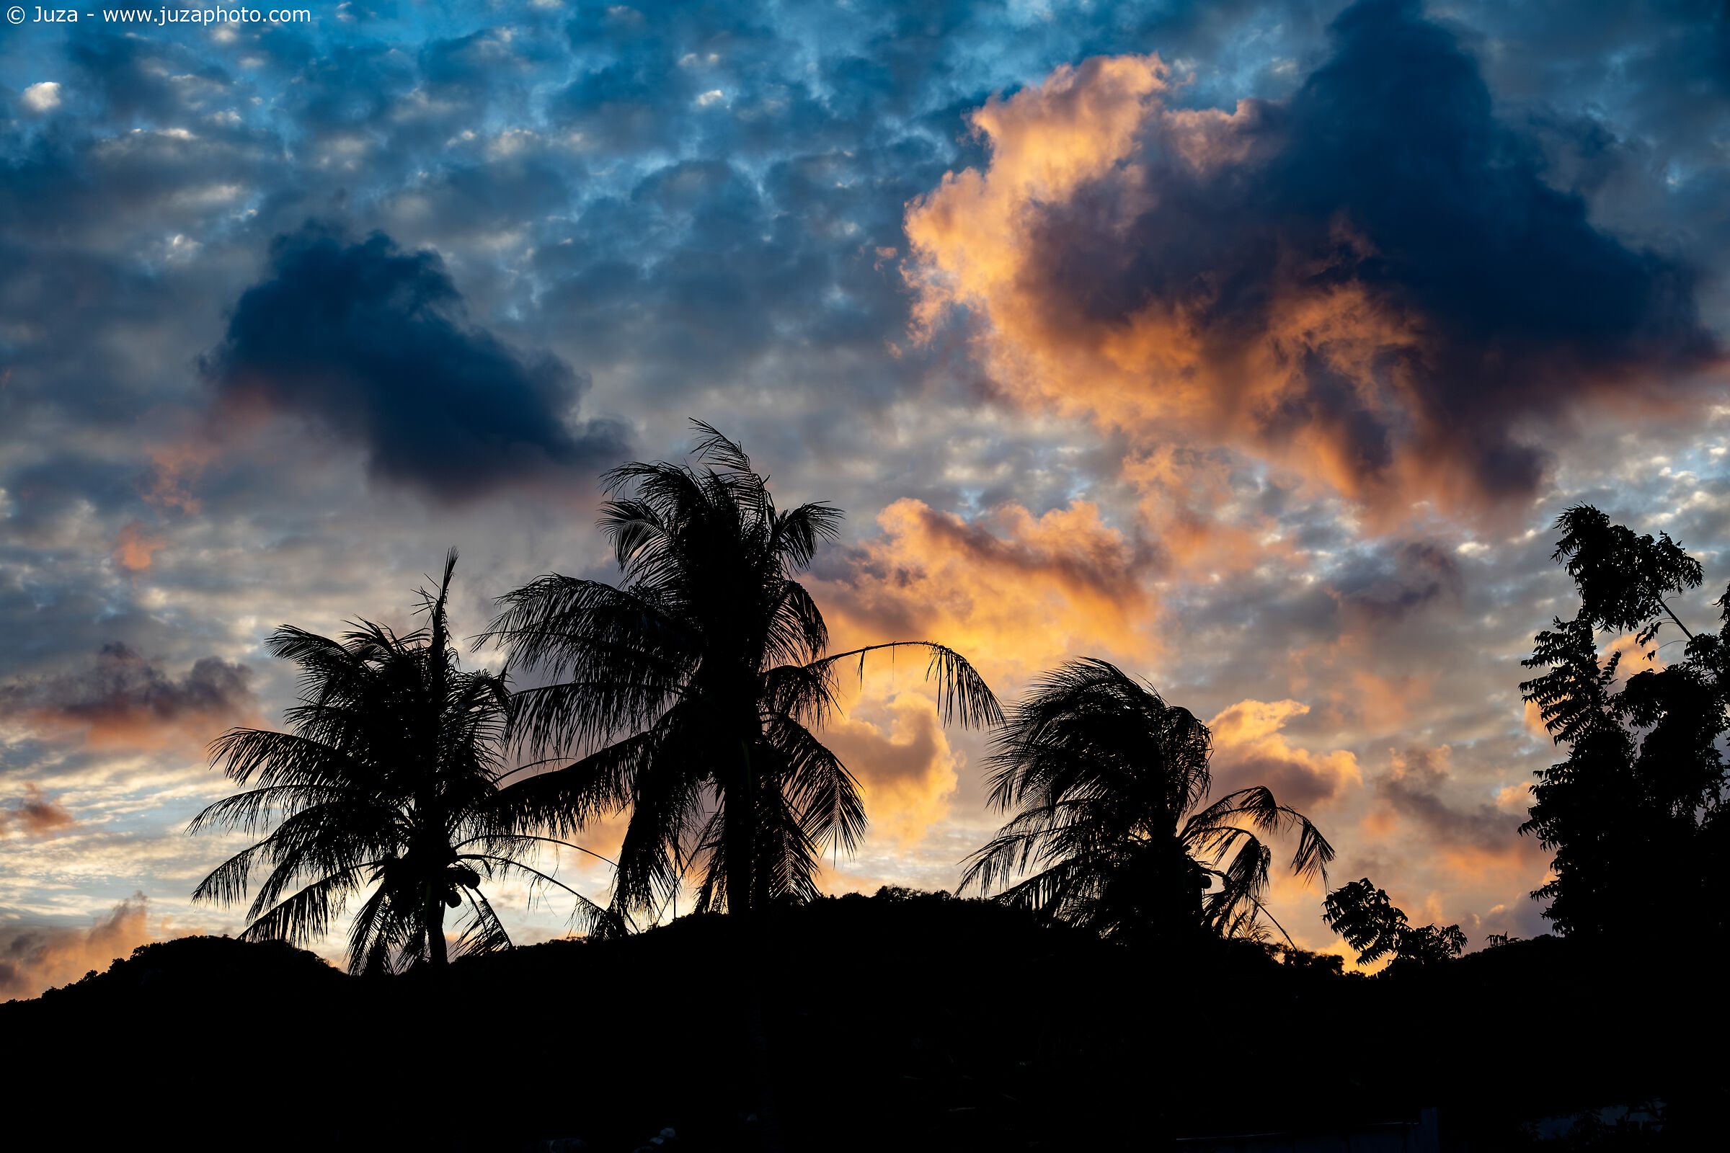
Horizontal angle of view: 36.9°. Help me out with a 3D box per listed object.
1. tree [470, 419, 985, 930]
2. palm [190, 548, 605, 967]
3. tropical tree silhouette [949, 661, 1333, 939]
[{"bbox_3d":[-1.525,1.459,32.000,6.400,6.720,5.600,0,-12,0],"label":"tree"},{"bbox_3d":[-6.414,2.738,36.000,5.910,6.110,5.300,0,-12,0],"label":"palm"},{"bbox_3d":[4.216,3.545,39.000,5.610,4.650,4.900,0,-12,0],"label":"tropical tree silhouette"}]

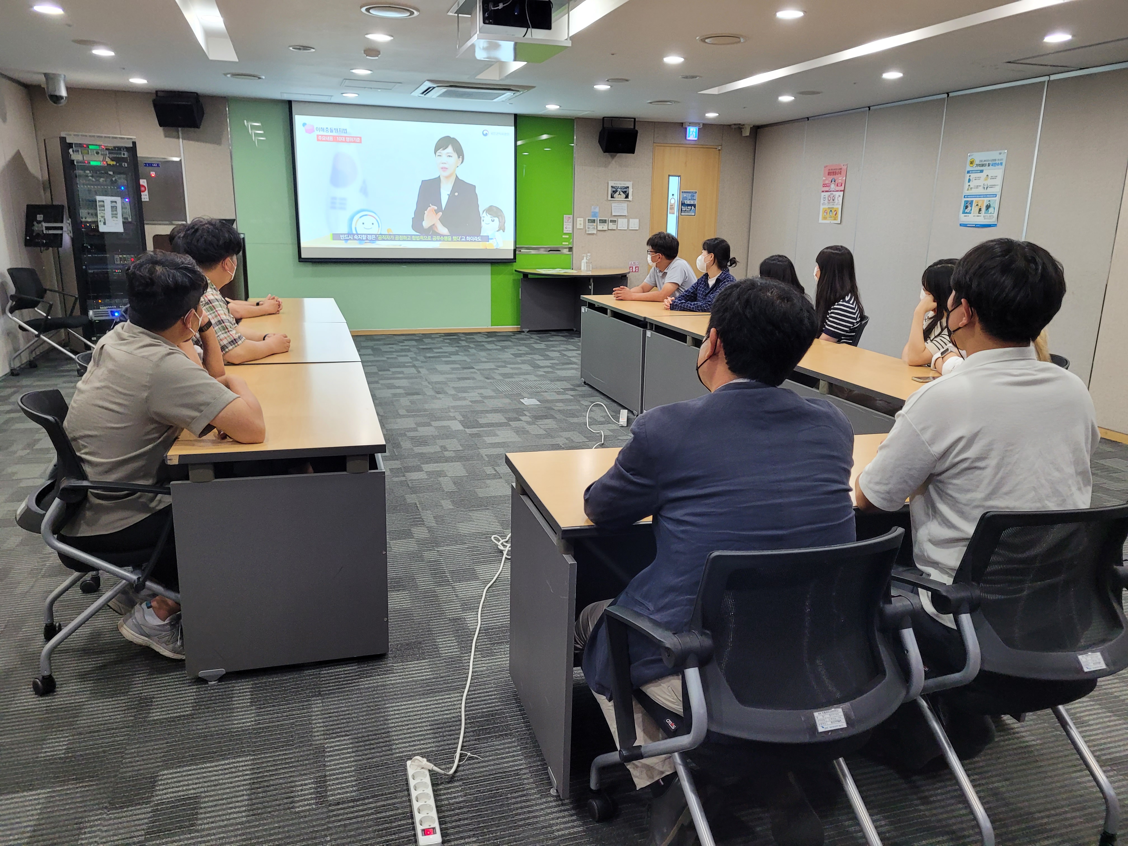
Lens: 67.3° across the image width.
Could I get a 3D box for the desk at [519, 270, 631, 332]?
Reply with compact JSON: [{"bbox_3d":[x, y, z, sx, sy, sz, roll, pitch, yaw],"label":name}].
[{"bbox_3d":[0.161,-1.343,9.693,1.330,0.735,0.660,-3,15,-16],"label":"desk"}]

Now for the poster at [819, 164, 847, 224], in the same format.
[{"bbox_3d":[2.783,-2.376,8.797,0.020,0.594,0.420,-3,15,-16],"label":"poster"}]

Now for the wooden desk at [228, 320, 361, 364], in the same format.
[{"bbox_3d":[-1.415,-0.077,4.528,0.600,0.735,1.400,-3,15,-17],"label":"wooden desk"}]

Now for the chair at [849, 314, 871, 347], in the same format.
[{"bbox_3d":[1.560,-0.290,5.468,0.620,0.855,0.570,0,14,-8],"label":"chair"}]

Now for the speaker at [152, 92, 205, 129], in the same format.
[{"bbox_3d":[-3.760,-3.054,8.281,0.380,0.300,0.280,-1,39,-11],"label":"speaker"}]

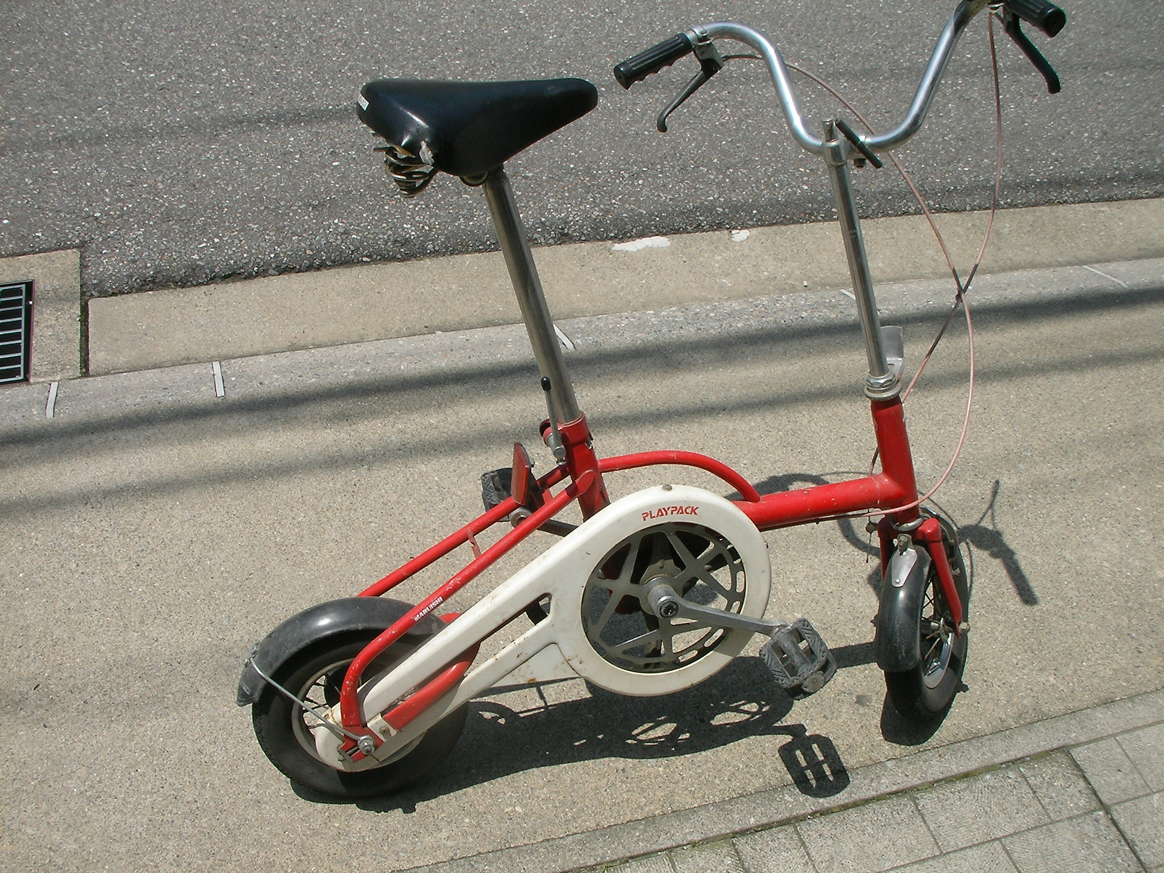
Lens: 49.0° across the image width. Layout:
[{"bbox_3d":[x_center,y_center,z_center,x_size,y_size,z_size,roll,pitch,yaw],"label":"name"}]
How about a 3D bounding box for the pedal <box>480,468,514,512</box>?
[{"bbox_3d":[-0.093,0.080,1.710,0.067,0.030,0.100,-14,25,-7],"label":"pedal"}]

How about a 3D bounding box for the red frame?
[{"bbox_3d":[0.093,0.144,1.593,0.838,0.391,0.147,-7,24,-10],"label":"red frame"}]

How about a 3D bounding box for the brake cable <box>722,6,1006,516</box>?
[{"bbox_3d":[0.351,-0.206,1.558,0.281,0.607,0.260,-7,24,-10],"label":"brake cable"}]

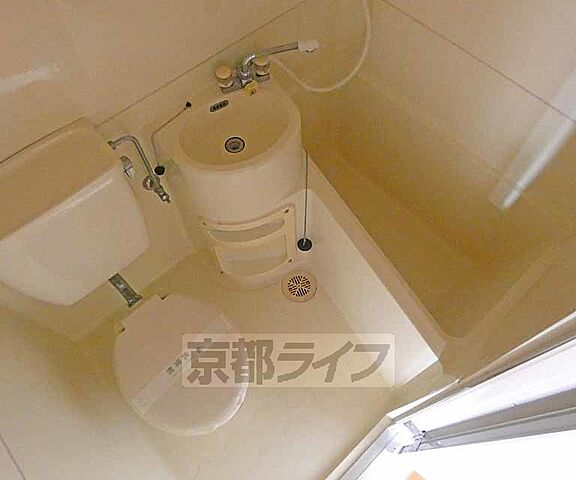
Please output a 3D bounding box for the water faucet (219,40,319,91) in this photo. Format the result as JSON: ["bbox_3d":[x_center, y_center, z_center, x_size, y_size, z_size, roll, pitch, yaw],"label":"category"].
[{"bbox_3d":[-0.050,-0.531,1.222,0.305,0.100,0.090,-20,62,-8],"label":"water faucet"}]

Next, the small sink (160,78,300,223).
[{"bbox_3d":[-0.169,-0.275,1.279,0.427,0.250,0.347,-26,63,-11],"label":"small sink"}]

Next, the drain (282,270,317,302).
[{"bbox_3d":[0.050,0.198,1.716,0.152,0.012,0.152,-1,61,2],"label":"drain"}]

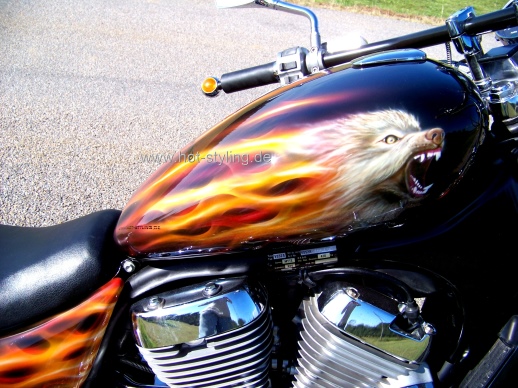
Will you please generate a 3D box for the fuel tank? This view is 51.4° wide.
[{"bbox_3d":[0.060,-0.065,0.800,0.565,0.245,0.285,-5,26,3],"label":"fuel tank"}]

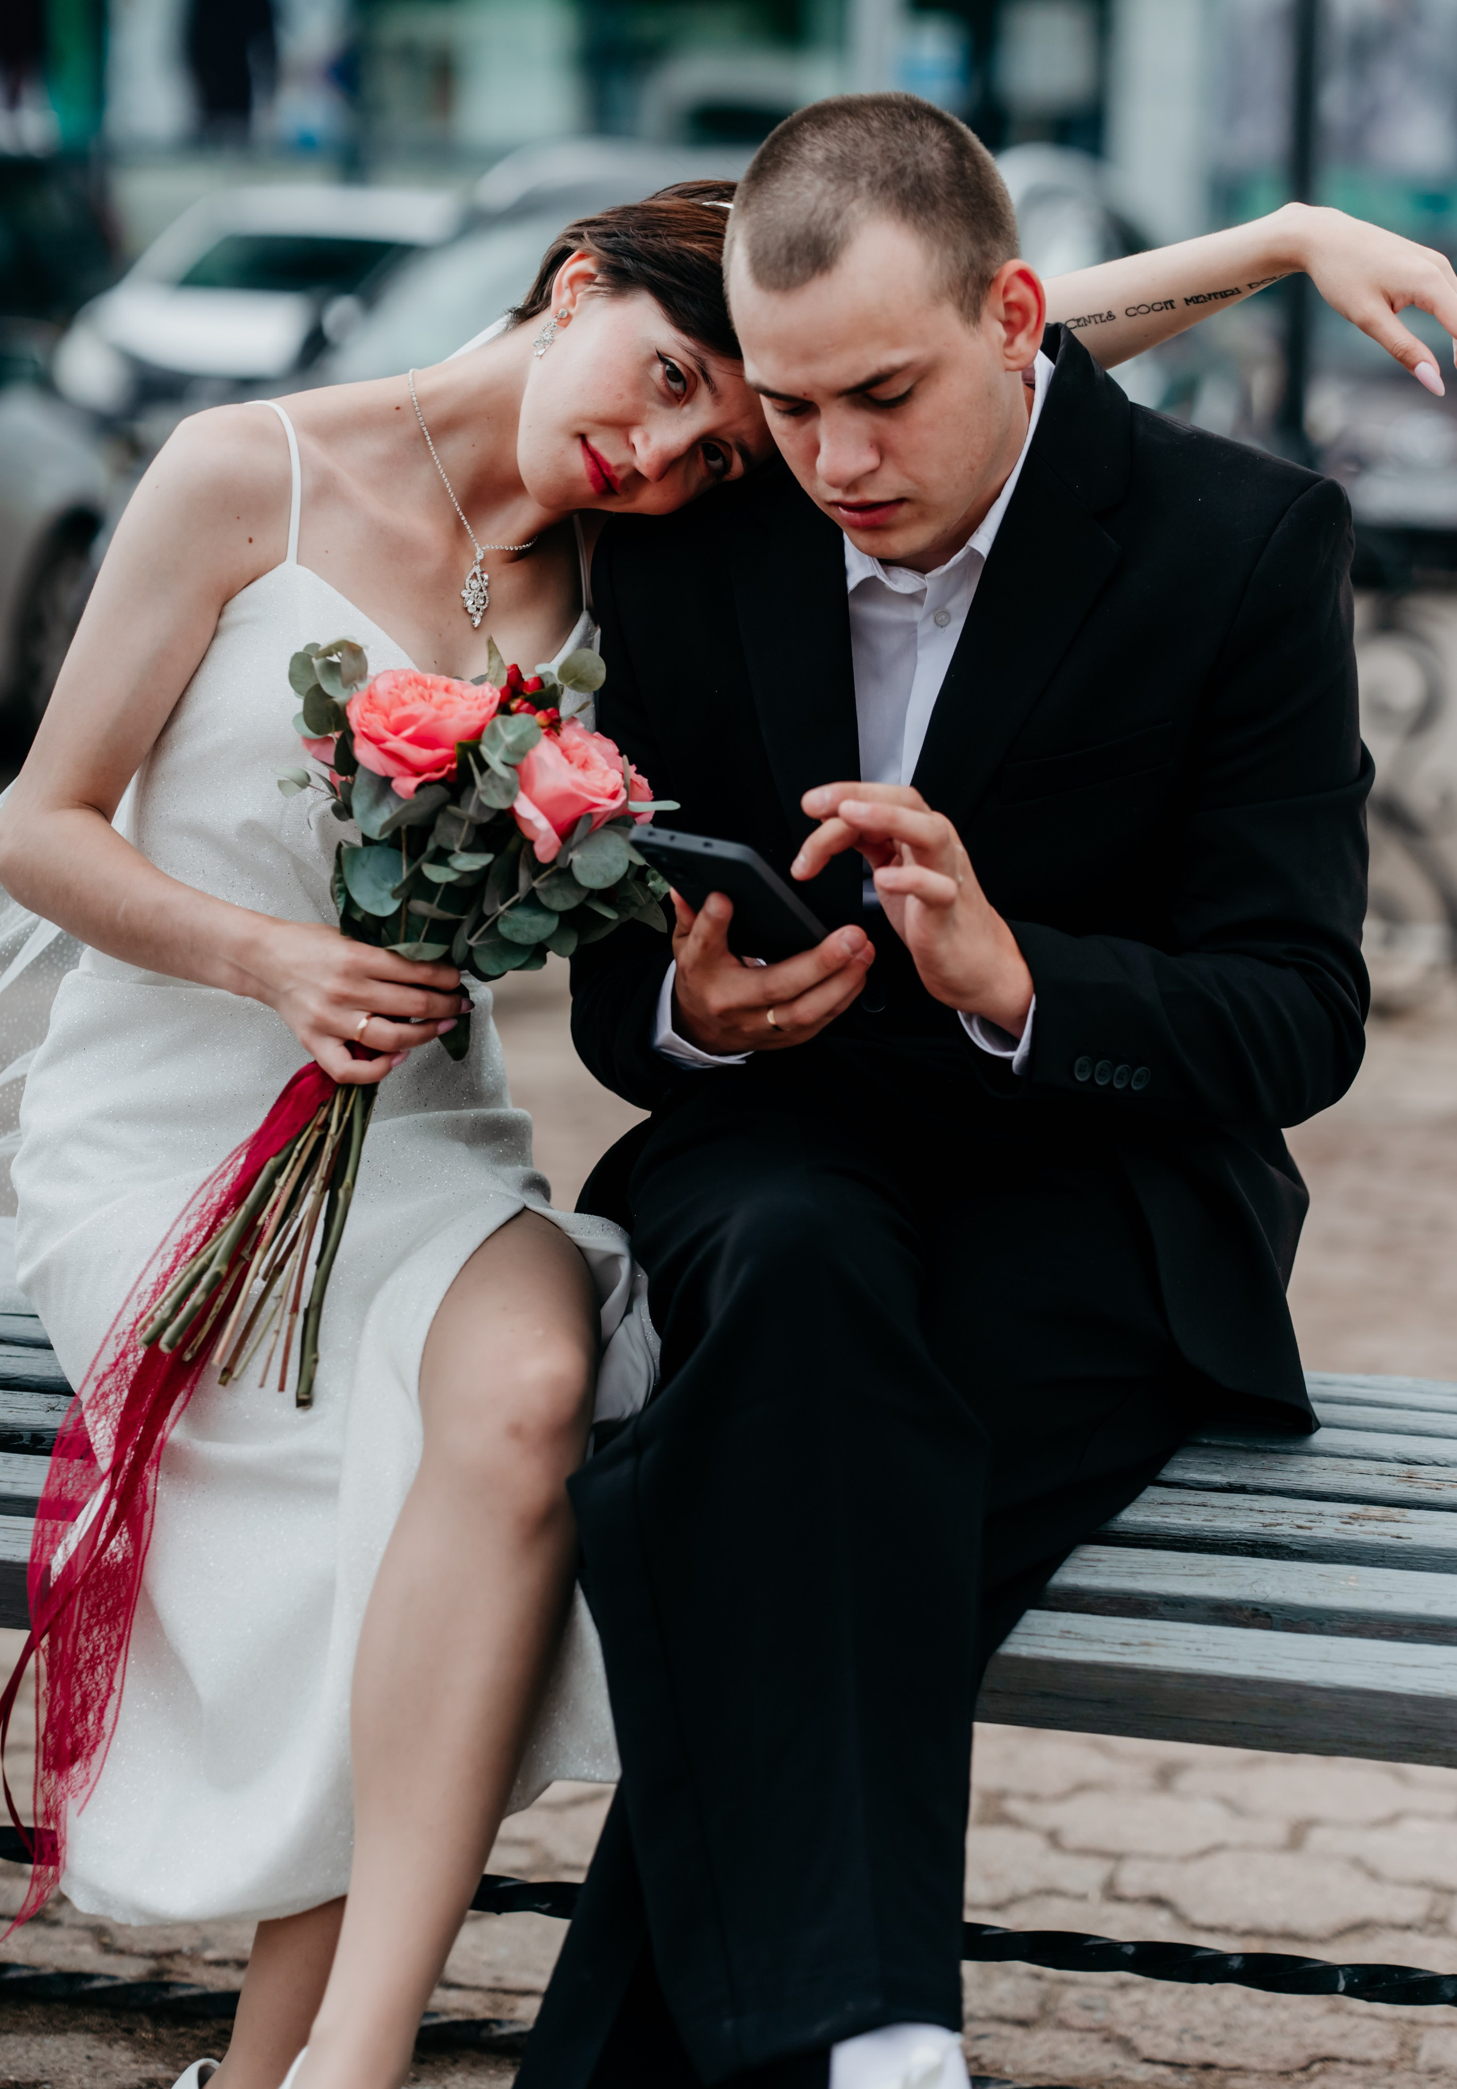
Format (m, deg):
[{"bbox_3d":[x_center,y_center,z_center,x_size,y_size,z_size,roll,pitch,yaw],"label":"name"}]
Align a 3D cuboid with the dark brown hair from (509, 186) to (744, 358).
[{"bbox_3d":[-0.019,-0.451,3.120,0.180,0.175,0.195,-29,25,-2],"label":"dark brown hair"}]

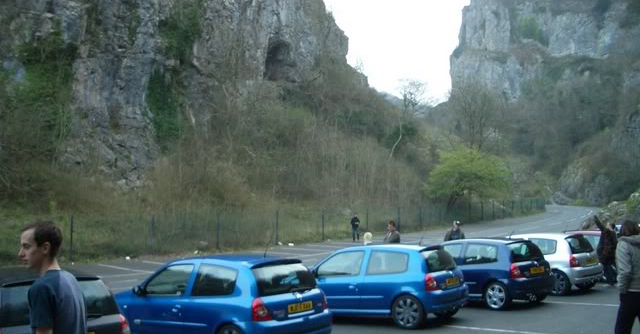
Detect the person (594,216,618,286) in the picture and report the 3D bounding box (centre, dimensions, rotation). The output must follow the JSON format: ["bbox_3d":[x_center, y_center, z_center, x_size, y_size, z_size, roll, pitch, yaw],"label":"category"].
[{"bbox_3d":[7.496,2.196,16.925,0.640,1.820,0.520,-1,-6,6],"label":"person"}]

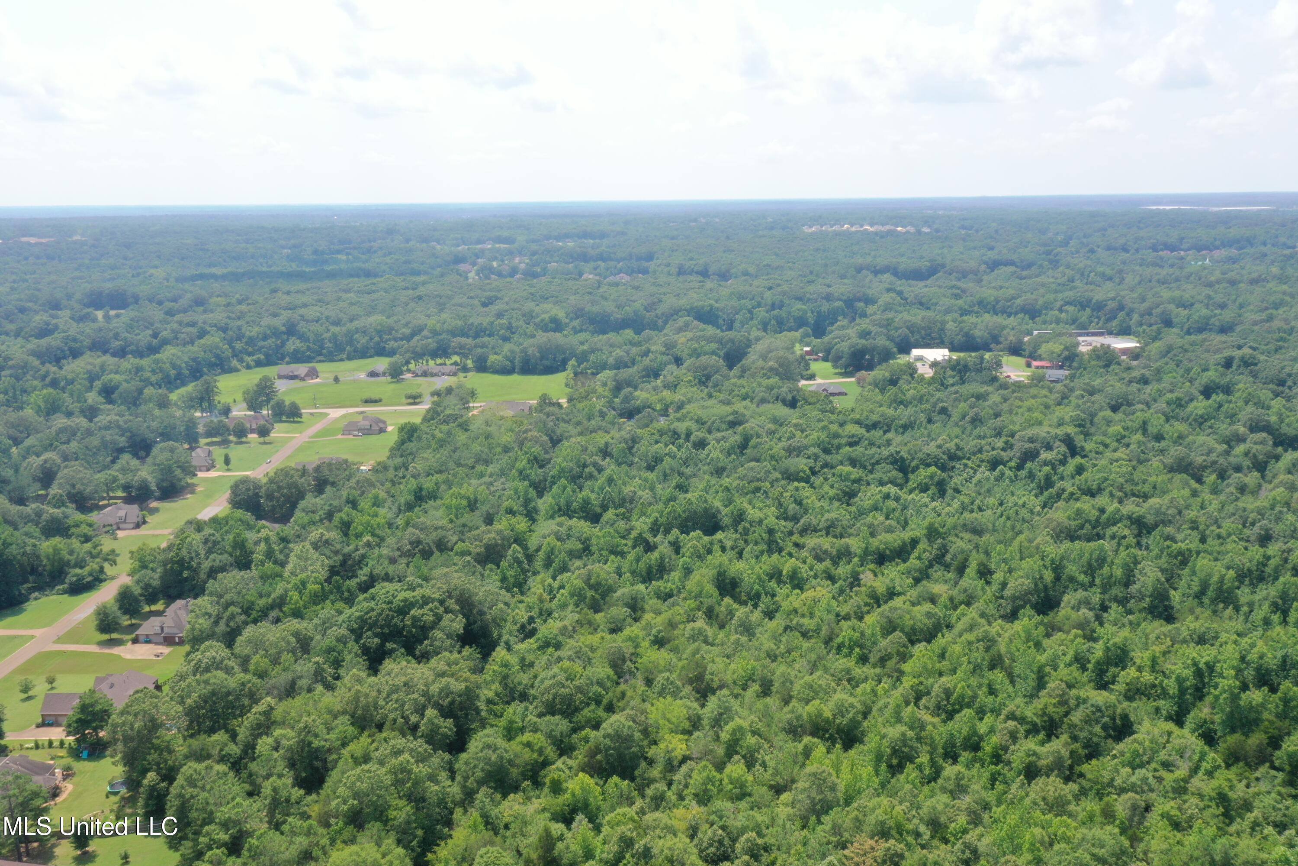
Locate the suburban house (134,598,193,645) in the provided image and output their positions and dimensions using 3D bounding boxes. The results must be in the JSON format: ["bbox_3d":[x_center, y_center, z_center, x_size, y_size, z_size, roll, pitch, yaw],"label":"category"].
[{"bbox_3d":[-137.688,54.197,295.782,18.000,8.000,21.000,-1,13,0],"label":"suburban house"}]

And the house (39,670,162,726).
[{"bbox_3d":[-135.837,64.629,251.802,22.300,7.800,20.000,-1,13,0],"label":"house"}]

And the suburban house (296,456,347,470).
[{"bbox_3d":[-149.186,15.128,462.773,24.000,7.800,19.000,-1,13,0],"label":"suburban house"}]

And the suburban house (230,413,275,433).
[{"bbox_3d":[-218.682,-5.551,553.961,28.000,7.800,19.000,-1,13,0],"label":"suburban house"}]

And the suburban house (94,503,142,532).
[{"bbox_3d":[-207.932,32.117,393.831,22.500,7.600,17.000,-1,13,0],"label":"suburban house"}]

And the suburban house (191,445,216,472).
[{"bbox_3d":[-212.083,12.248,478.018,16.200,7.800,19.000,-1,13,0],"label":"suburban house"}]

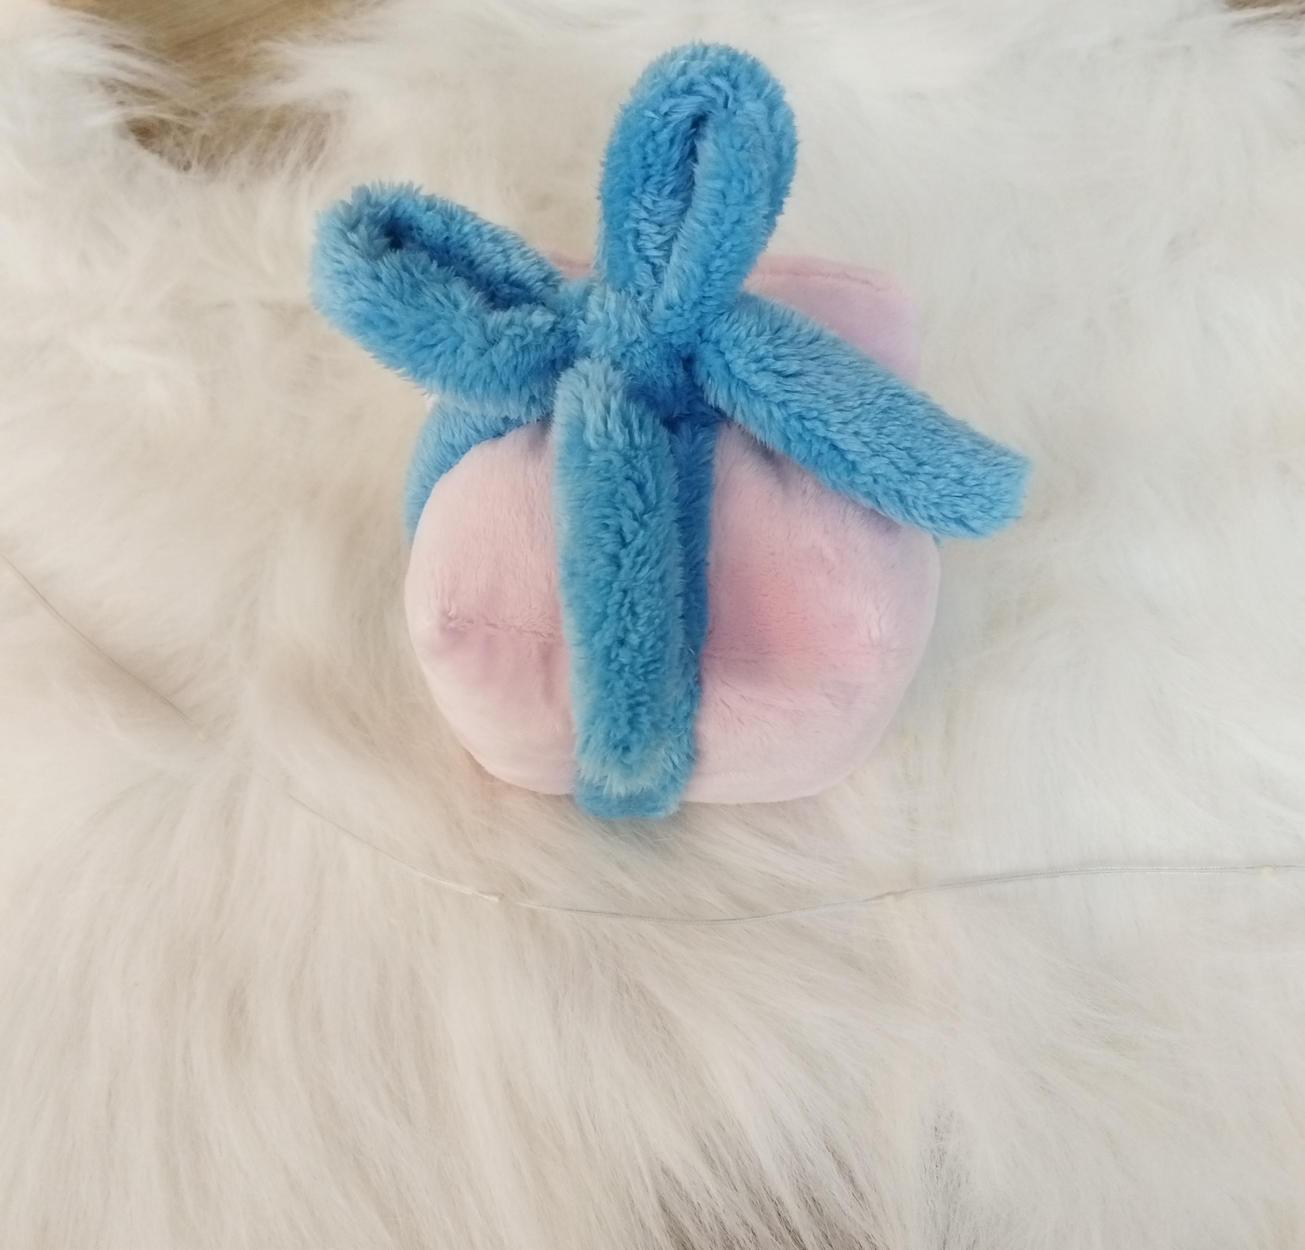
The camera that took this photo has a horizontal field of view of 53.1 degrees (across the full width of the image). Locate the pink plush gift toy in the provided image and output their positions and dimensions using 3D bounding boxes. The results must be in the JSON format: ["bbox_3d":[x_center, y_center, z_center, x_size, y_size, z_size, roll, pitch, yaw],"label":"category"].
[{"bbox_3d":[0.002,-0.042,0.316,0.162,0.147,0.136,6,53,4],"label":"pink plush gift toy"}]

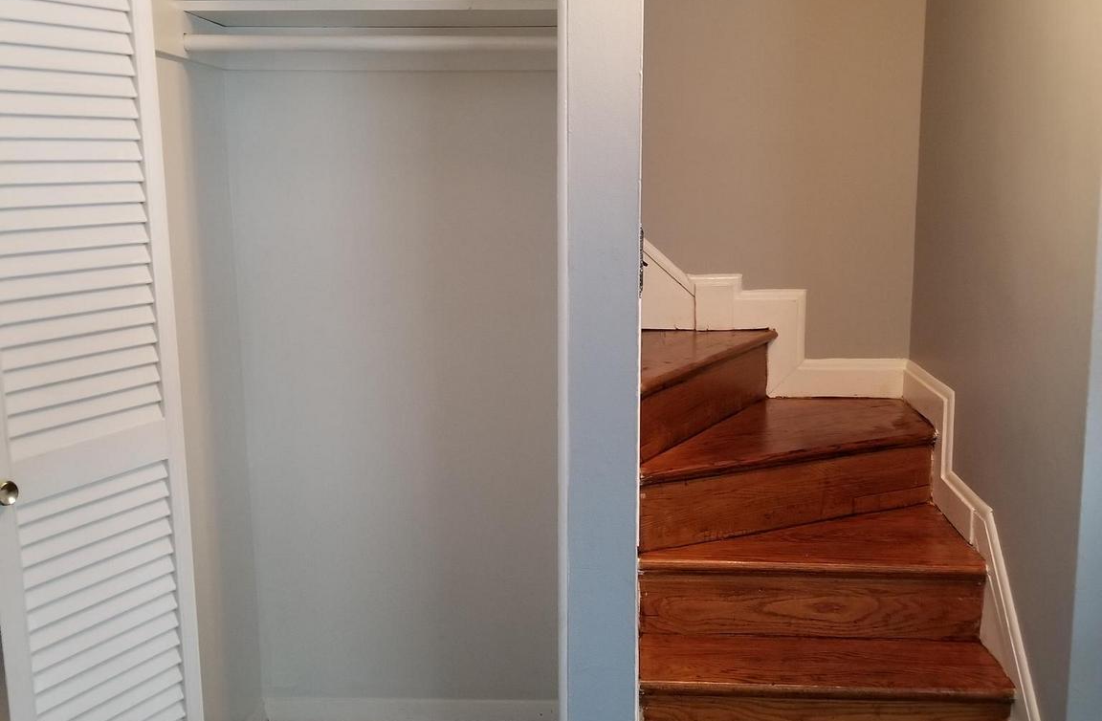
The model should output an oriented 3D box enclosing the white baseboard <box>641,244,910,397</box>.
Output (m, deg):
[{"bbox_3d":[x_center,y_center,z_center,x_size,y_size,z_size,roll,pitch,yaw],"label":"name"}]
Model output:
[{"bbox_3d":[0.686,-0.123,3.402,0.814,0.480,0.020,0,9,3],"label":"white baseboard"}]

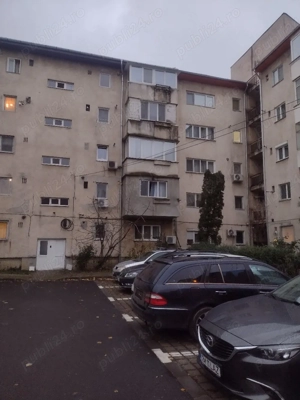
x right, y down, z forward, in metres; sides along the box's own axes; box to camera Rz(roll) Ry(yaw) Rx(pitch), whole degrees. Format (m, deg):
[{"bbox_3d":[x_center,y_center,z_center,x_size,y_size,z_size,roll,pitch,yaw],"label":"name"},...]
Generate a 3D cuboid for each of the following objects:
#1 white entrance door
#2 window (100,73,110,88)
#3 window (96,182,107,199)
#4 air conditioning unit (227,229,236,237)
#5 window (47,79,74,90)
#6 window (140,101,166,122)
[{"bbox_3d":[-6.257,3.474,19.858,1.729,1.948,0.150,3,-8,-17],"label":"white entrance door"},{"bbox_3d":[-3.228,-8.581,22.434,0.775,1.007,0.150,3,-8,-18],"label":"window"},{"bbox_3d":[-3.300,-0.630,21.352,0.777,1.078,0.150,3,-8,-18],"label":"window"},{"bbox_3d":[6.188,2.494,23.746,0.770,0.560,0.300,3,-8,-18],"label":"air conditioning unit"},{"bbox_3d":[-6.204,-7.983,21.876,1.735,0.596,0.150,3,-9,-18],"label":"window"},{"bbox_3d":[0.246,-6.313,22.393,1.905,1.409,0.150,3,-9,-18],"label":"window"}]

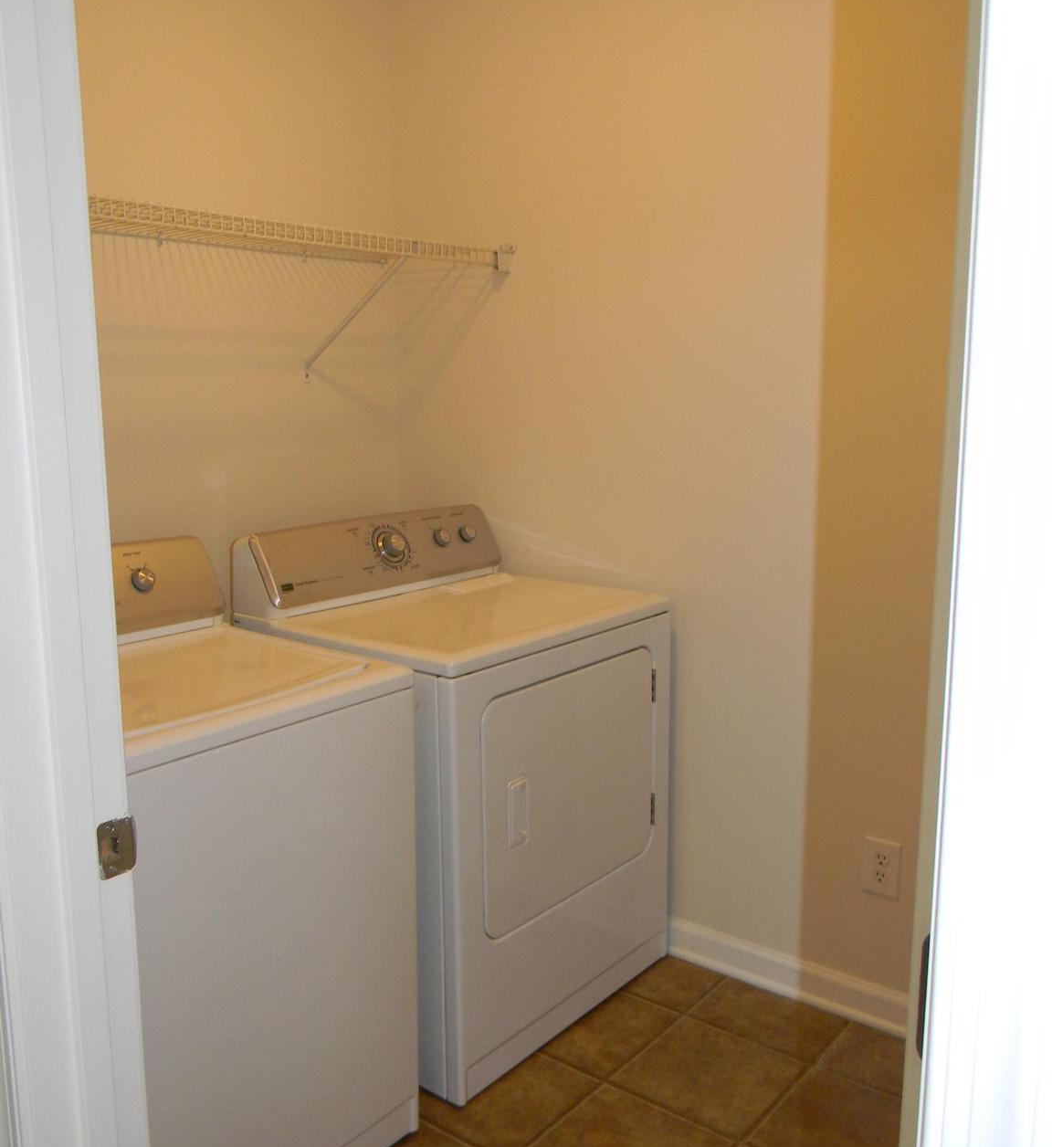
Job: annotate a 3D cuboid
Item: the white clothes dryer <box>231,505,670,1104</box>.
[{"bbox_3d":[-0.157,0.430,2.601,0.673,1.075,0.730,8,13,39],"label":"white clothes dryer"}]

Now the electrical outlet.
[{"bbox_3d":[0.747,0.621,2.386,0.073,0.117,0.009,7,13,38],"label":"electrical outlet"}]

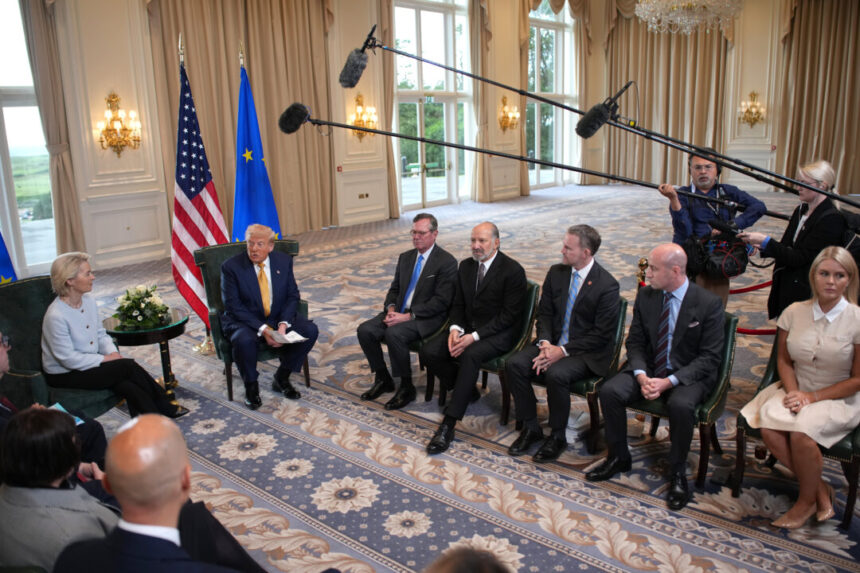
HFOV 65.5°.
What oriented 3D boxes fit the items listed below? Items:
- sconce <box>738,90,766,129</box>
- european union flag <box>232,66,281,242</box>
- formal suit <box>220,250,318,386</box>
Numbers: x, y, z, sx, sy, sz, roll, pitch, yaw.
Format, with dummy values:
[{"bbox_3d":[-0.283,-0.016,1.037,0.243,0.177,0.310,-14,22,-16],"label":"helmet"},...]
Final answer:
[{"bbox_3d":[8.512,-4.641,17.557,0.658,0.987,0.376,9,17,40],"label":"sconce"},{"bbox_3d":[-1.614,-0.914,6.368,0.526,2.256,0.338,-6,13,-13],"label":"european union flag"},{"bbox_3d":[-1.236,0.226,5.094,0.680,0.970,0.740,-5,13,-12],"label":"formal suit"}]

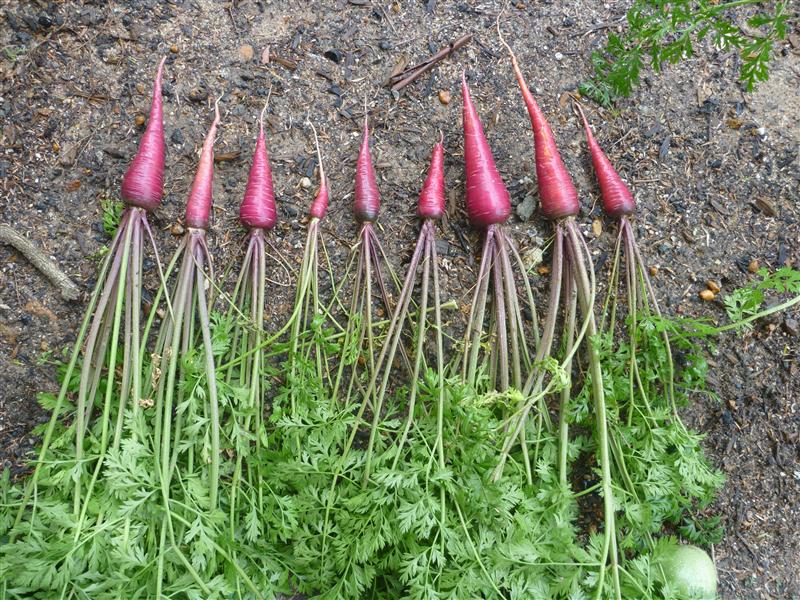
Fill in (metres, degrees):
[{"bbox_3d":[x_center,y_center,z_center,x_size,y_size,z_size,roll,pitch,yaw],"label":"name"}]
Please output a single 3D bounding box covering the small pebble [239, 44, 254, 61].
[{"bbox_3d":[-0.184,-0.297,0.776,0.017,0.011,0.020,0,68,0],"label":"small pebble"}]

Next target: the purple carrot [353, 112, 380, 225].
[{"bbox_3d":[-0.036,-0.149,0.707,0.027,0.026,0.135,-2,68,-1],"label":"purple carrot"}]

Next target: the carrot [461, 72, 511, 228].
[{"bbox_3d":[0.084,-0.174,0.707,0.046,0.045,0.205,-5,68,-2],"label":"carrot"}]

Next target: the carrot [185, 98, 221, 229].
[{"bbox_3d":[-0.214,-0.157,0.709,0.030,0.027,0.166,-1,68,0],"label":"carrot"}]

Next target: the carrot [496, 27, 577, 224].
[{"bbox_3d":[0.147,-0.207,0.722,0.046,0.042,0.258,-10,68,-4],"label":"carrot"}]

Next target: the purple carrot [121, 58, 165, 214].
[{"bbox_3d":[-0.274,-0.194,0.716,0.048,0.043,0.205,-2,68,-1],"label":"purple carrot"}]

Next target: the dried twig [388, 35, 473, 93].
[{"bbox_3d":[0.038,-0.281,0.768,0.121,0.014,0.018,-36,72,-13],"label":"dried twig"}]

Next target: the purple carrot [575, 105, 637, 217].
[{"bbox_3d":[0.219,-0.159,0.706,0.036,0.035,0.151,-11,68,-4],"label":"purple carrot"}]

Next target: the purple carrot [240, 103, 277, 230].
[{"bbox_3d":[-0.151,-0.153,0.702,0.039,0.038,0.163,-3,68,-1],"label":"purple carrot"}]

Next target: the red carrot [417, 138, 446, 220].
[{"bbox_3d":[0.039,-0.136,0.700,0.032,0.029,0.102,8,68,3],"label":"red carrot"}]

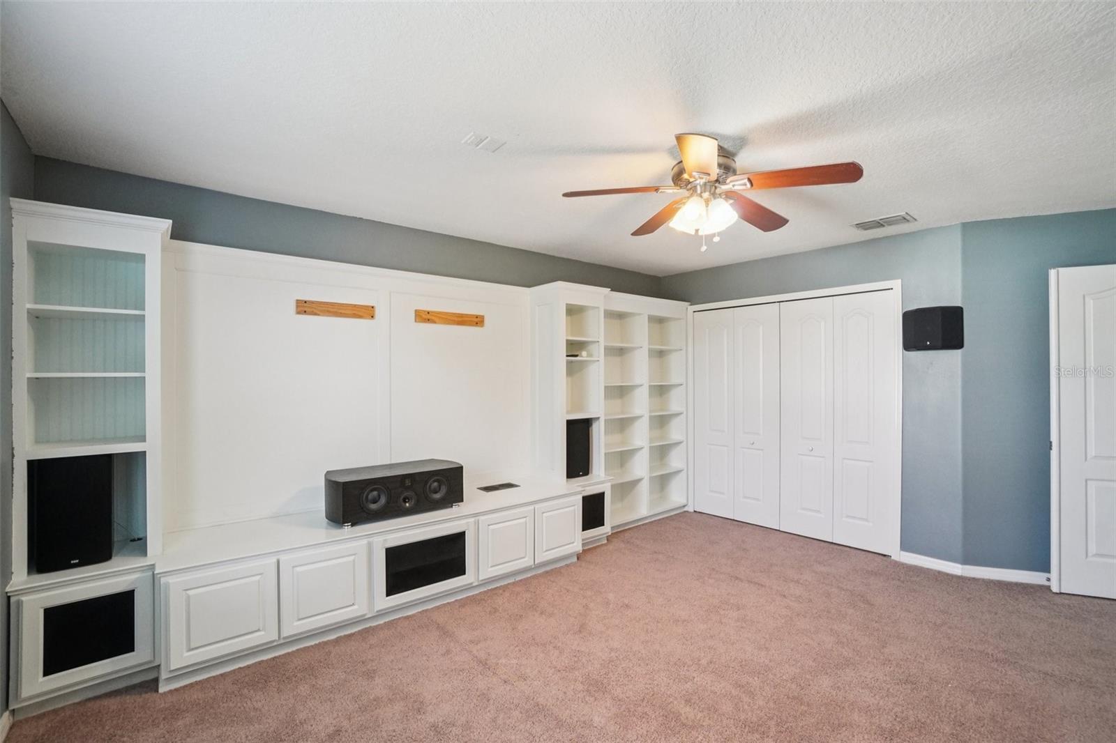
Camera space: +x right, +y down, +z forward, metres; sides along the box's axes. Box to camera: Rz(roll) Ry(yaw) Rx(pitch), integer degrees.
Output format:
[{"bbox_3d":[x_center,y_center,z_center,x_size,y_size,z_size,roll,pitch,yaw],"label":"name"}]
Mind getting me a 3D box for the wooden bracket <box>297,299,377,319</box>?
[{"bbox_3d":[-1.404,-0.390,2.960,0.464,0.092,0.022,0,0,-38],"label":"wooden bracket"}]

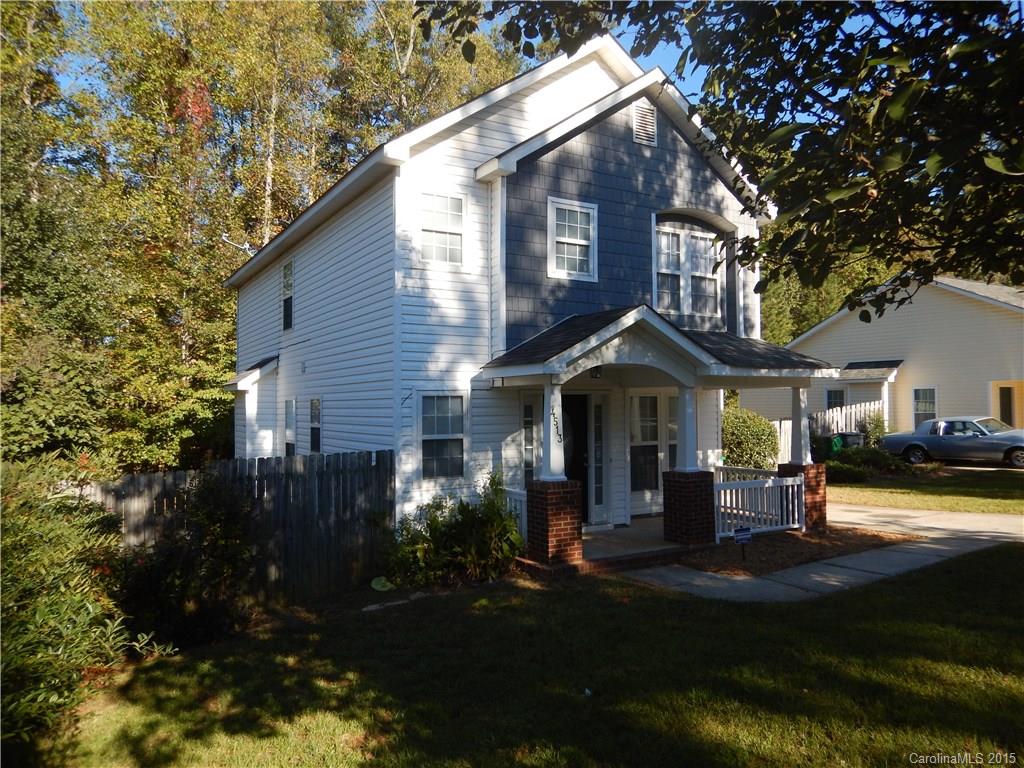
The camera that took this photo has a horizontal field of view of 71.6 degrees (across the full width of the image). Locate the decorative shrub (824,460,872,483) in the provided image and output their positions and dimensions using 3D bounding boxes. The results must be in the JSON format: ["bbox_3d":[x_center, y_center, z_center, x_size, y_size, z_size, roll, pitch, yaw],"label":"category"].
[{"bbox_3d":[8.796,2.295,18.800,1.154,0.484,1.096,1,-2,-32],"label":"decorative shrub"}]

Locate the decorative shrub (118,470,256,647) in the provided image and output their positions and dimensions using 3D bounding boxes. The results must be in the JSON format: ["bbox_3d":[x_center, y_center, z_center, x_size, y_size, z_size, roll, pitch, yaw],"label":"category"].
[{"bbox_3d":[-3.402,1.720,7.400,1.150,1.611,1.250,1,-2,-32],"label":"decorative shrub"}]

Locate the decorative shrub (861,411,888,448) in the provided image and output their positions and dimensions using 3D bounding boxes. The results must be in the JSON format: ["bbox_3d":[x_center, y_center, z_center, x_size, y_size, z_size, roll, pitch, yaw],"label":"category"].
[{"bbox_3d":[12.300,1.711,24.100,0.803,1.621,0.803,1,-2,-32],"label":"decorative shrub"}]

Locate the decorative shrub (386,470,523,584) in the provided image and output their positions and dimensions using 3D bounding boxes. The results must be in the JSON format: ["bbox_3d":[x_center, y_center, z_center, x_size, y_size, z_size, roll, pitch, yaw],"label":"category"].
[{"bbox_3d":[-0.769,1.896,9.550,1.609,1.353,0.850,1,-2,-32],"label":"decorative shrub"}]

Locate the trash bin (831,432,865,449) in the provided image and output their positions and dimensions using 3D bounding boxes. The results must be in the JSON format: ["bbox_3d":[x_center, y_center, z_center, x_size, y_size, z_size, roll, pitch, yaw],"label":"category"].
[{"bbox_3d":[10.877,2.090,23.000,0.656,1.004,0.755,0,-2,-12],"label":"trash bin"}]

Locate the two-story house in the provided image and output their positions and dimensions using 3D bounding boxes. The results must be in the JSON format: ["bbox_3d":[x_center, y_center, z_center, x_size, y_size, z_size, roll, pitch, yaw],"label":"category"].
[{"bbox_3d":[-1.150,-1.363,15.718,7.560,8.150,13.100,1,-2,-32],"label":"two-story house"}]

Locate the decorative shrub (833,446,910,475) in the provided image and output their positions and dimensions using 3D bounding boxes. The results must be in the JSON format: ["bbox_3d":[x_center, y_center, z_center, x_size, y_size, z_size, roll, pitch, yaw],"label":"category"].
[{"bbox_3d":[10.356,2.174,20.500,1.669,0.680,1.836,1,-2,-32],"label":"decorative shrub"}]

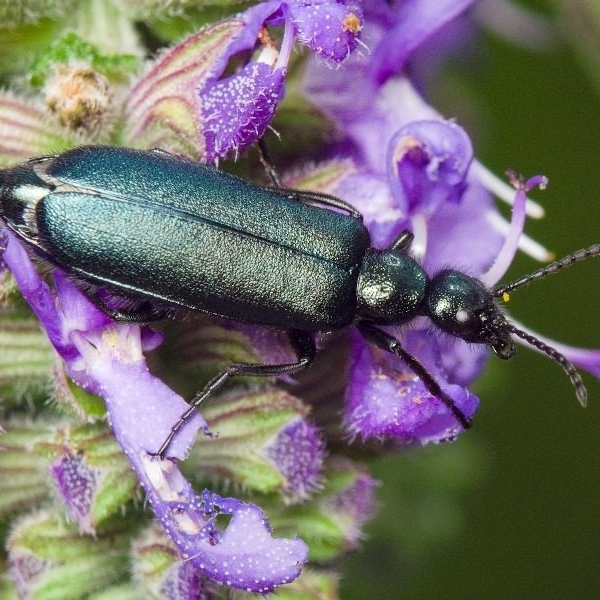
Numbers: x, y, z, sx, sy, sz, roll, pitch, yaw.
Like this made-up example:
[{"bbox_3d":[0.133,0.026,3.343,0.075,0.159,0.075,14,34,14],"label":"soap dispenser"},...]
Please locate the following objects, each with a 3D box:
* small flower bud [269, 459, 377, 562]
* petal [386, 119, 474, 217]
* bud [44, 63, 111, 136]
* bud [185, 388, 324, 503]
[{"bbox_3d":[0.001,0.006,0.088,0.003,0.003,0.003,15,25,27],"label":"small flower bud"},{"bbox_3d":[0.003,-0.003,0.086,0.002,0.002,0.002,-1,23,-9],"label":"petal"},{"bbox_3d":[-0.006,-0.005,0.086,0.002,0.002,0.002,3,22,0],"label":"bud"},{"bbox_3d":[-0.001,0.004,0.086,0.004,0.003,0.003,11,24,19],"label":"bud"}]

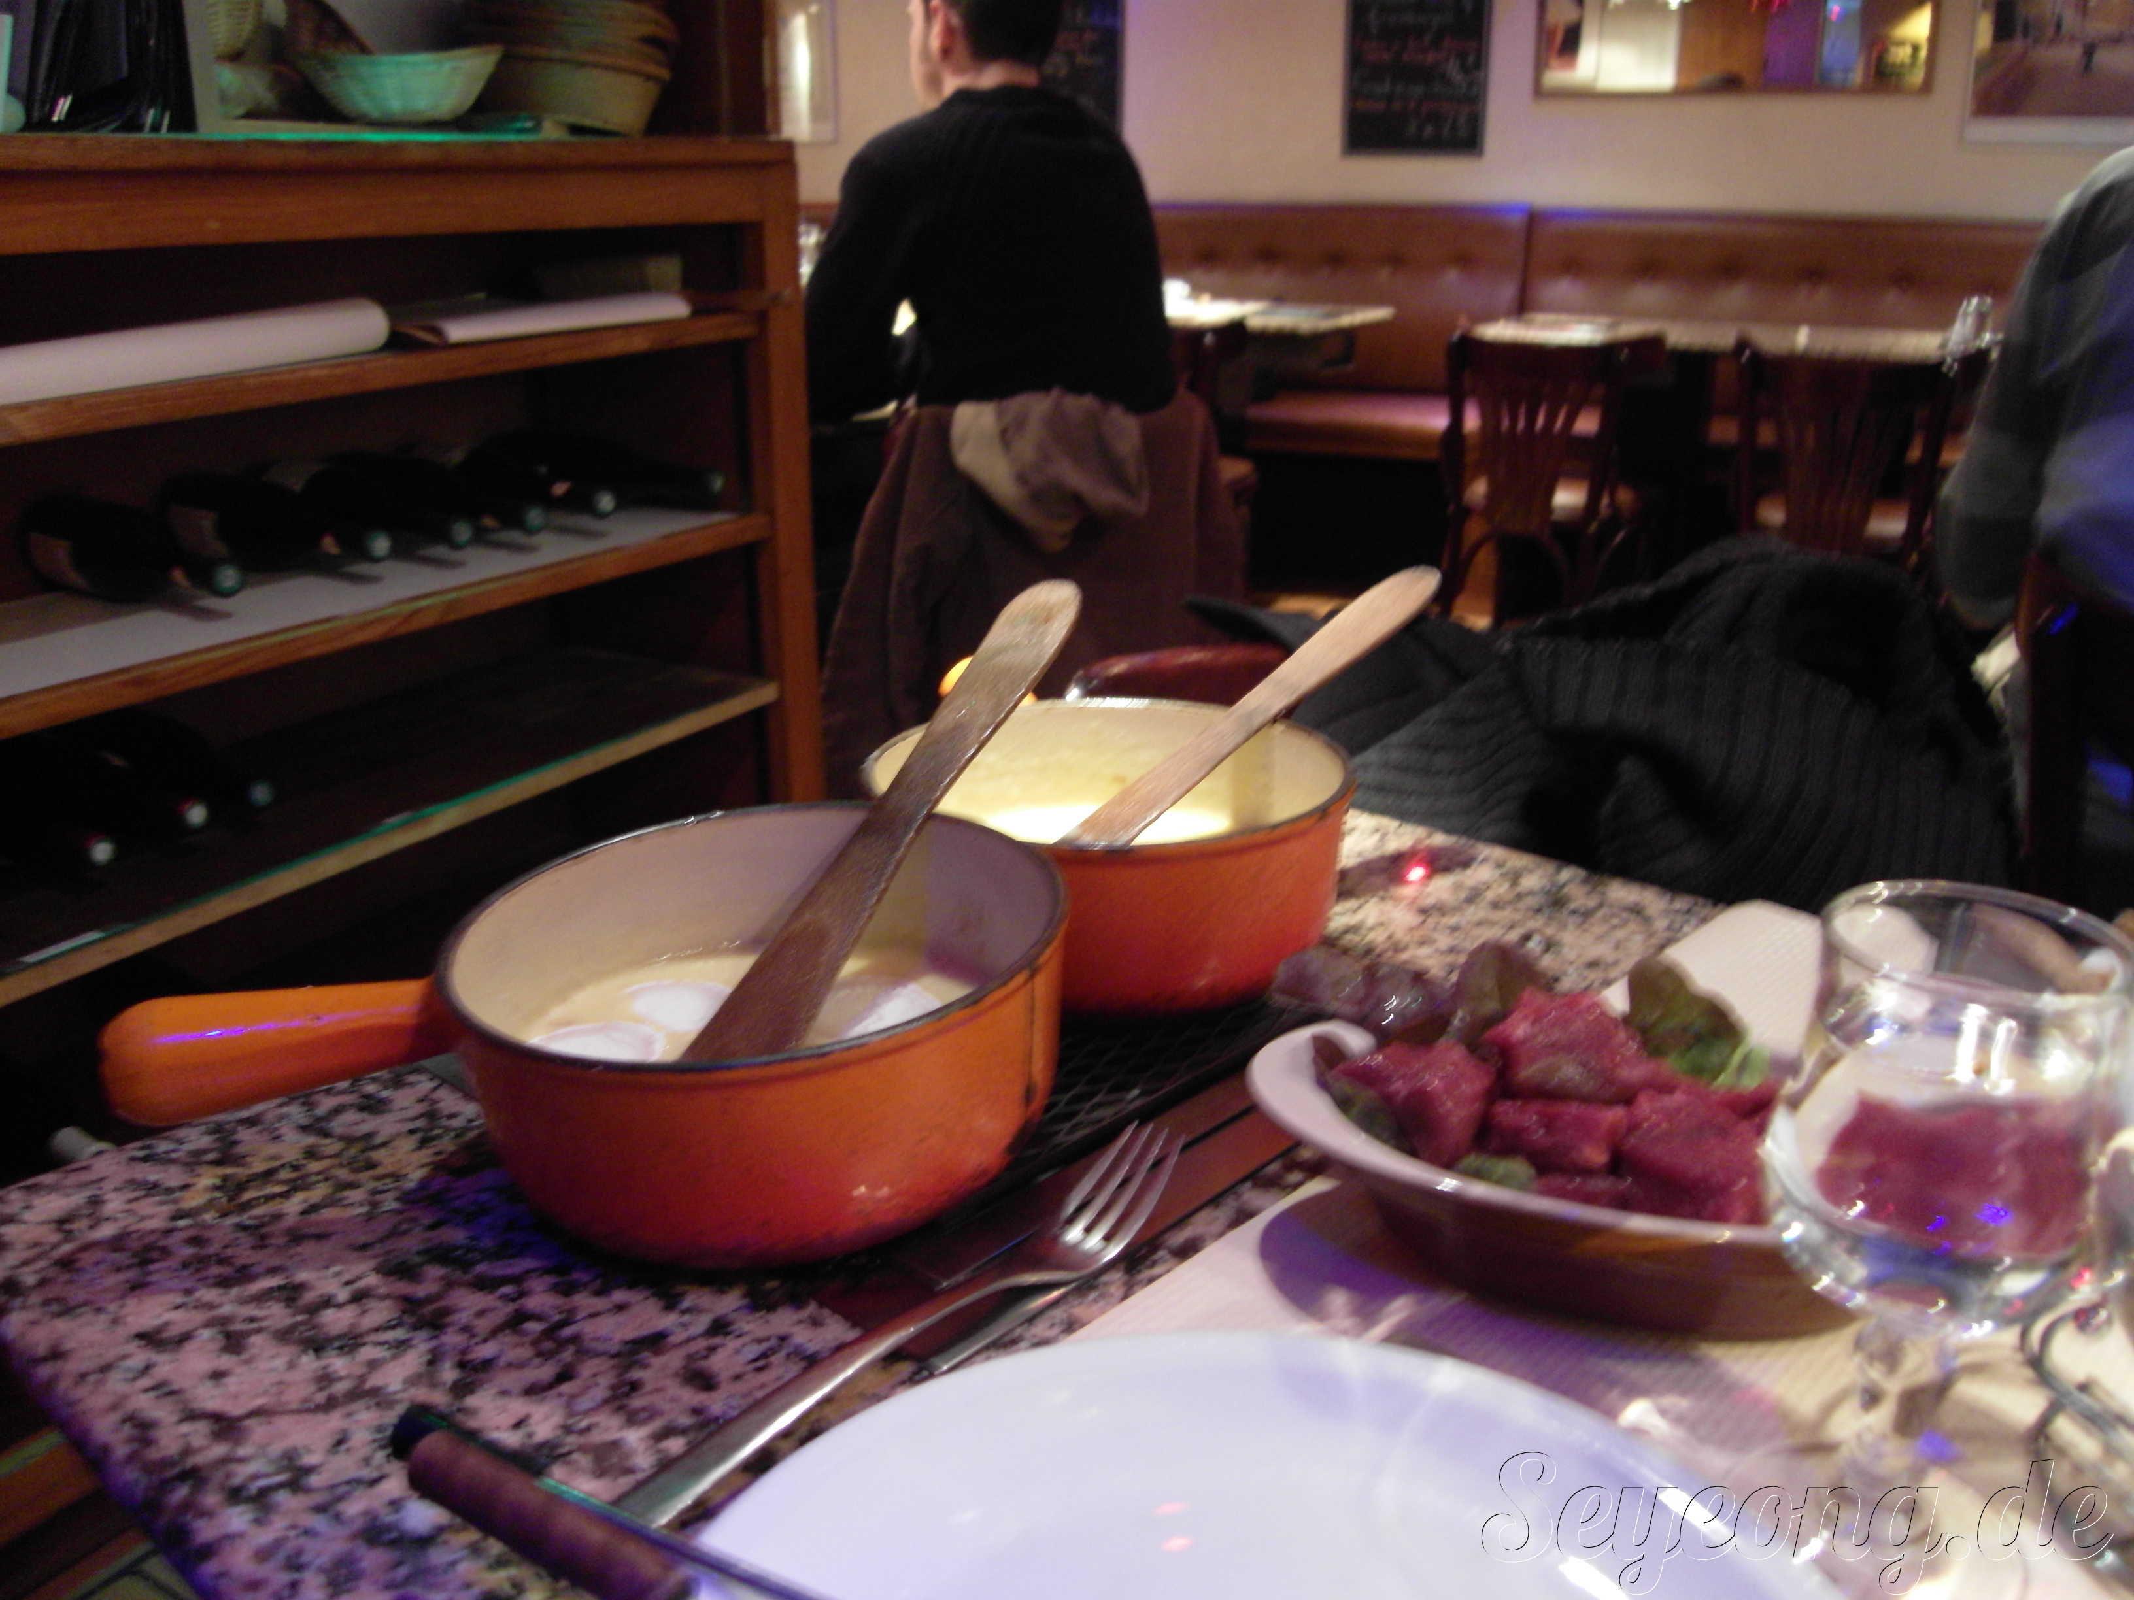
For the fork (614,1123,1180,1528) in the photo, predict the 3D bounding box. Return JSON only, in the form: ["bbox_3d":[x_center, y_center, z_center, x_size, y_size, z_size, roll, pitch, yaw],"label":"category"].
[{"bbox_3d":[-0.038,0.141,0.485,0.026,0.022,0.207,16,30,38],"label":"fork"}]

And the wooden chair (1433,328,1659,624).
[{"bbox_3d":[0.996,-0.533,3.470,0.410,0.810,0.470,12,23,29],"label":"wooden chair"}]

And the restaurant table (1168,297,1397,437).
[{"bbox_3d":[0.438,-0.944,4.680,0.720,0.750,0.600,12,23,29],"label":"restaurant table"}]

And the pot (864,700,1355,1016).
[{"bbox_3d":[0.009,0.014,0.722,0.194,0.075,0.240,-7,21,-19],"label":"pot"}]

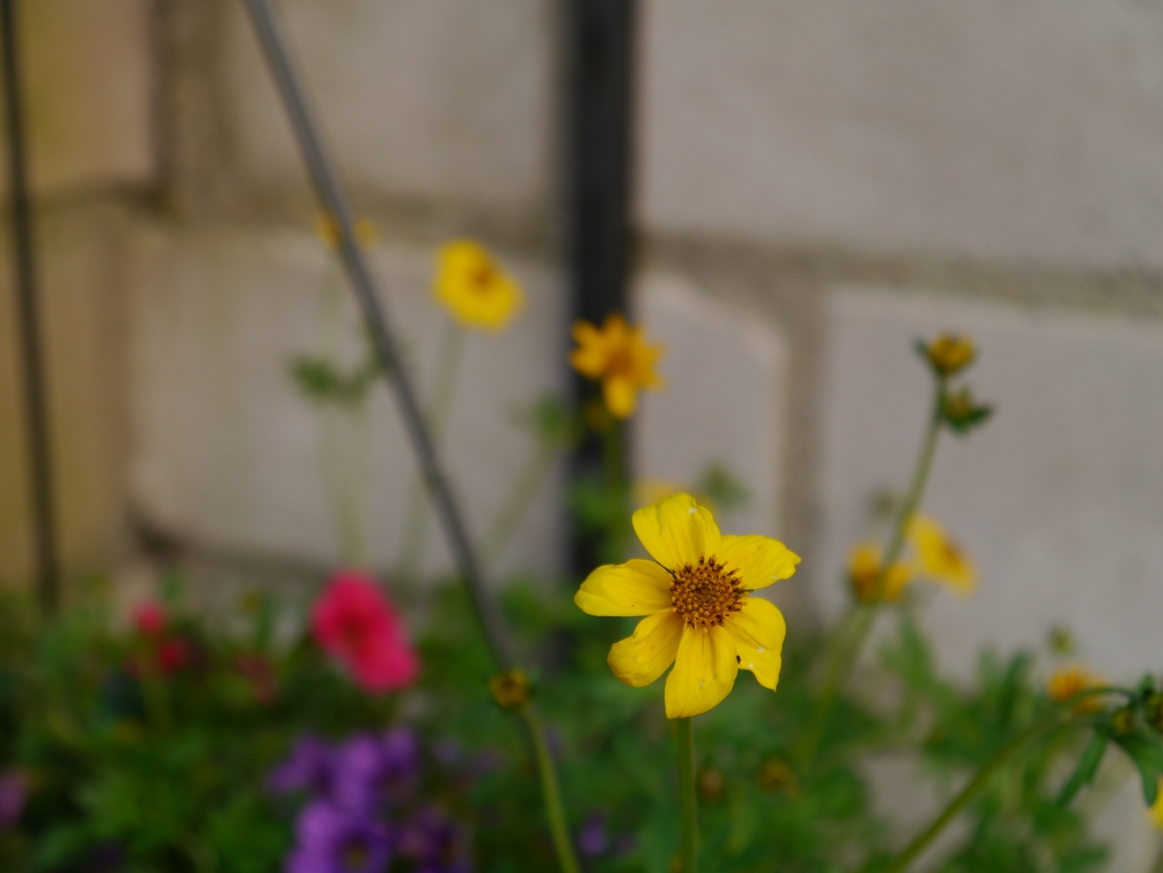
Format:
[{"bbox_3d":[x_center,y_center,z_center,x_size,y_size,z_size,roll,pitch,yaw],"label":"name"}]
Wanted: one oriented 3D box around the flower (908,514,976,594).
[{"bbox_3d":[0.125,0.041,0.770,0.012,0.029,0.029,-37,-6,27],"label":"flower"}]

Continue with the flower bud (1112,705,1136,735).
[{"bbox_3d":[0.114,0.060,0.465,0.005,0.006,0.006,1,13,0],"label":"flower bud"}]

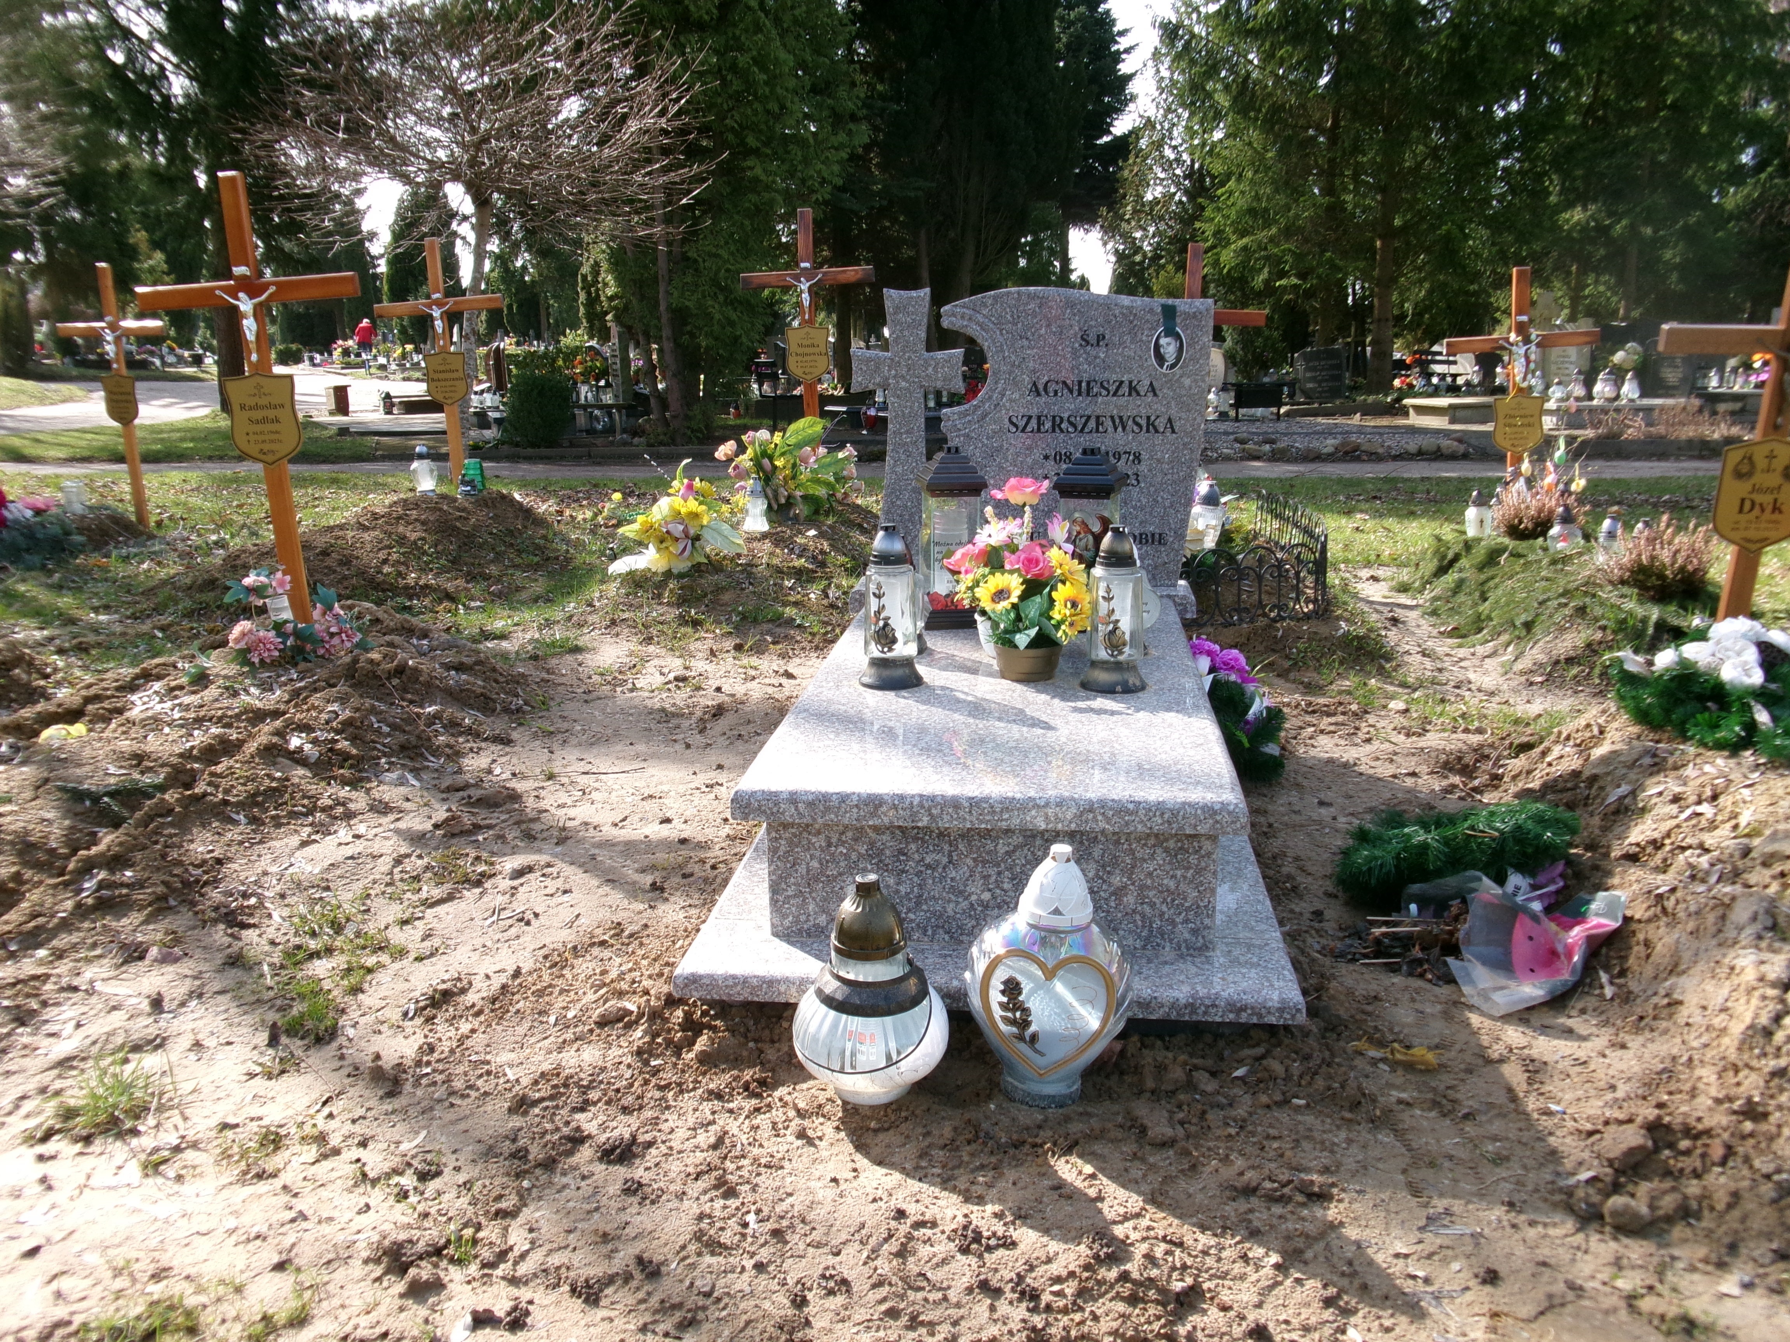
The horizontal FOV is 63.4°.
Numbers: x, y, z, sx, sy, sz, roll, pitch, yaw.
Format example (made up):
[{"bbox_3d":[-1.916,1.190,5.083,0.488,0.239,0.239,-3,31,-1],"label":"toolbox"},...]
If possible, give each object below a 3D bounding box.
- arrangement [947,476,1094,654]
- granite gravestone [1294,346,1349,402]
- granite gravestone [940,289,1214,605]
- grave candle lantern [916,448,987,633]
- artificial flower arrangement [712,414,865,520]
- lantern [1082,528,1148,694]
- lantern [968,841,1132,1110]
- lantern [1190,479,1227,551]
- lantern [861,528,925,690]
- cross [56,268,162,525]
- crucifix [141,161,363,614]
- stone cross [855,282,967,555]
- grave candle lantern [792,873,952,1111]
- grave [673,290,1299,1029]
[{"bbox_3d":[0.253,-0.205,2.958,0.295,0.363,0.240,1,14,7],"label":"arrangement"},{"bbox_3d":[4.558,-3.166,15.500,0.570,0.600,0.100,1,13,7],"label":"granite gravestone"},{"bbox_3d":[0.468,-0.607,3.809,0.689,0.773,0.080,1,14,7],"label":"granite gravestone"},{"bbox_3d":[0.147,-0.335,3.566,0.150,0.438,0.150,-3,13,-9],"label":"grave candle lantern"},{"bbox_3d":[-0.469,-0.886,6.350,0.600,0.400,0.420,-2,13,-4],"label":"artificial flower arrangement"},{"bbox_3d":[0.438,-0.123,2.854,0.131,0.314,0.131,2,14,12],"label":"lantern"},{"bbox_3d":[0.219,0.419,2.032,0.230,0.365,0.180,4,14,8],"label":"lantern"},{"bbox_3d":[1.243,-0.604,5.716,0.160,0.299,0.160,2,14,12],"label":"lantern"},{"bbox_3d":[-0.008,-0.131,2.901,0.129,0.319,0.129,-1,14,0],"label":"lantern"},{"bbox_3d":[-3.932,-1.391,7.396,0.655,1.339,0.080,1,14,15],"label":"cross"},{"bbox_3d":[-1.851,-0.773,4.277,0.692,1.332,0.080,-2,13,8],"label":"crucifix"},{"bbox_3d":[0.040,-0.643,4.004,0.310,0.799,0.080,1,13,7],"label":"stone cross"},{"bbox_3d":[-0.035,0.427,1.948,0.211,0.318,0.211,-1,13,0],"label":"grave candle lantern"},{"bbox_3d":[0.254,-0.262,3.073,0.959,1.116,2.143,1,13,7],"label":"grave"}]

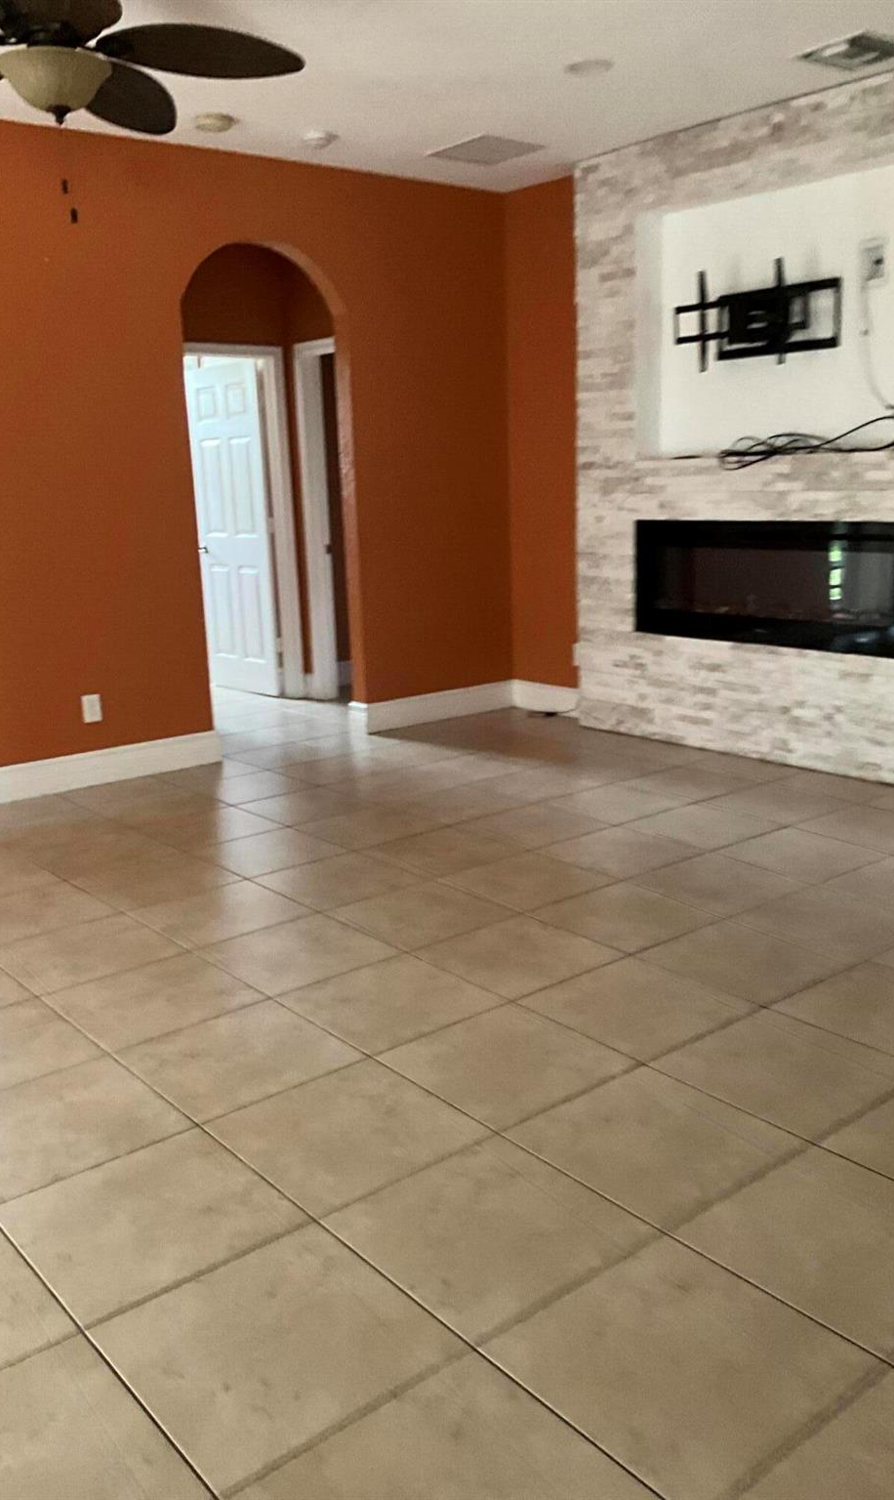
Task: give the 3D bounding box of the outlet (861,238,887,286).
[{"bbox_3d":[1.726,-1.976,5.093,0.027,0.181,0.121,-12,17,-37],"label":"outlet"}]

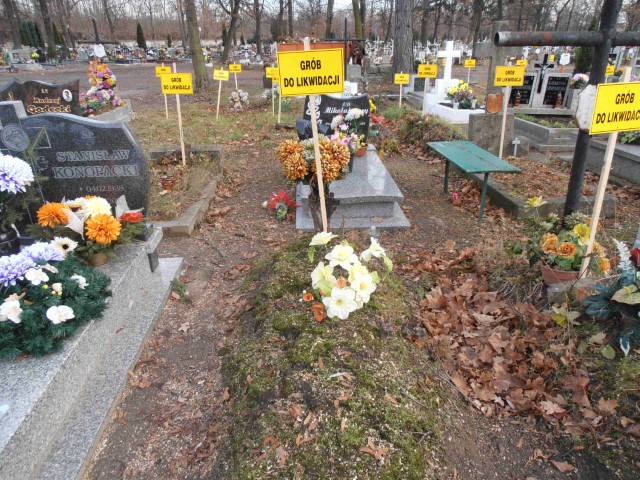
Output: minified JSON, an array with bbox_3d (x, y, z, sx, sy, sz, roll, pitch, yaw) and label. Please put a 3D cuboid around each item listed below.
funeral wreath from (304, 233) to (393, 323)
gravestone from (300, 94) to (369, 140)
[{"bbox_3d":[0.140,0.183,2.350,0.420,0.240,0.430,-1,24,-3],"label":"funeral wreath"},{"bbox_3d":[0.187,-1.436,5.180,0.760,0.600,0.100,-1,24,-3],"label":"gravestone"}]

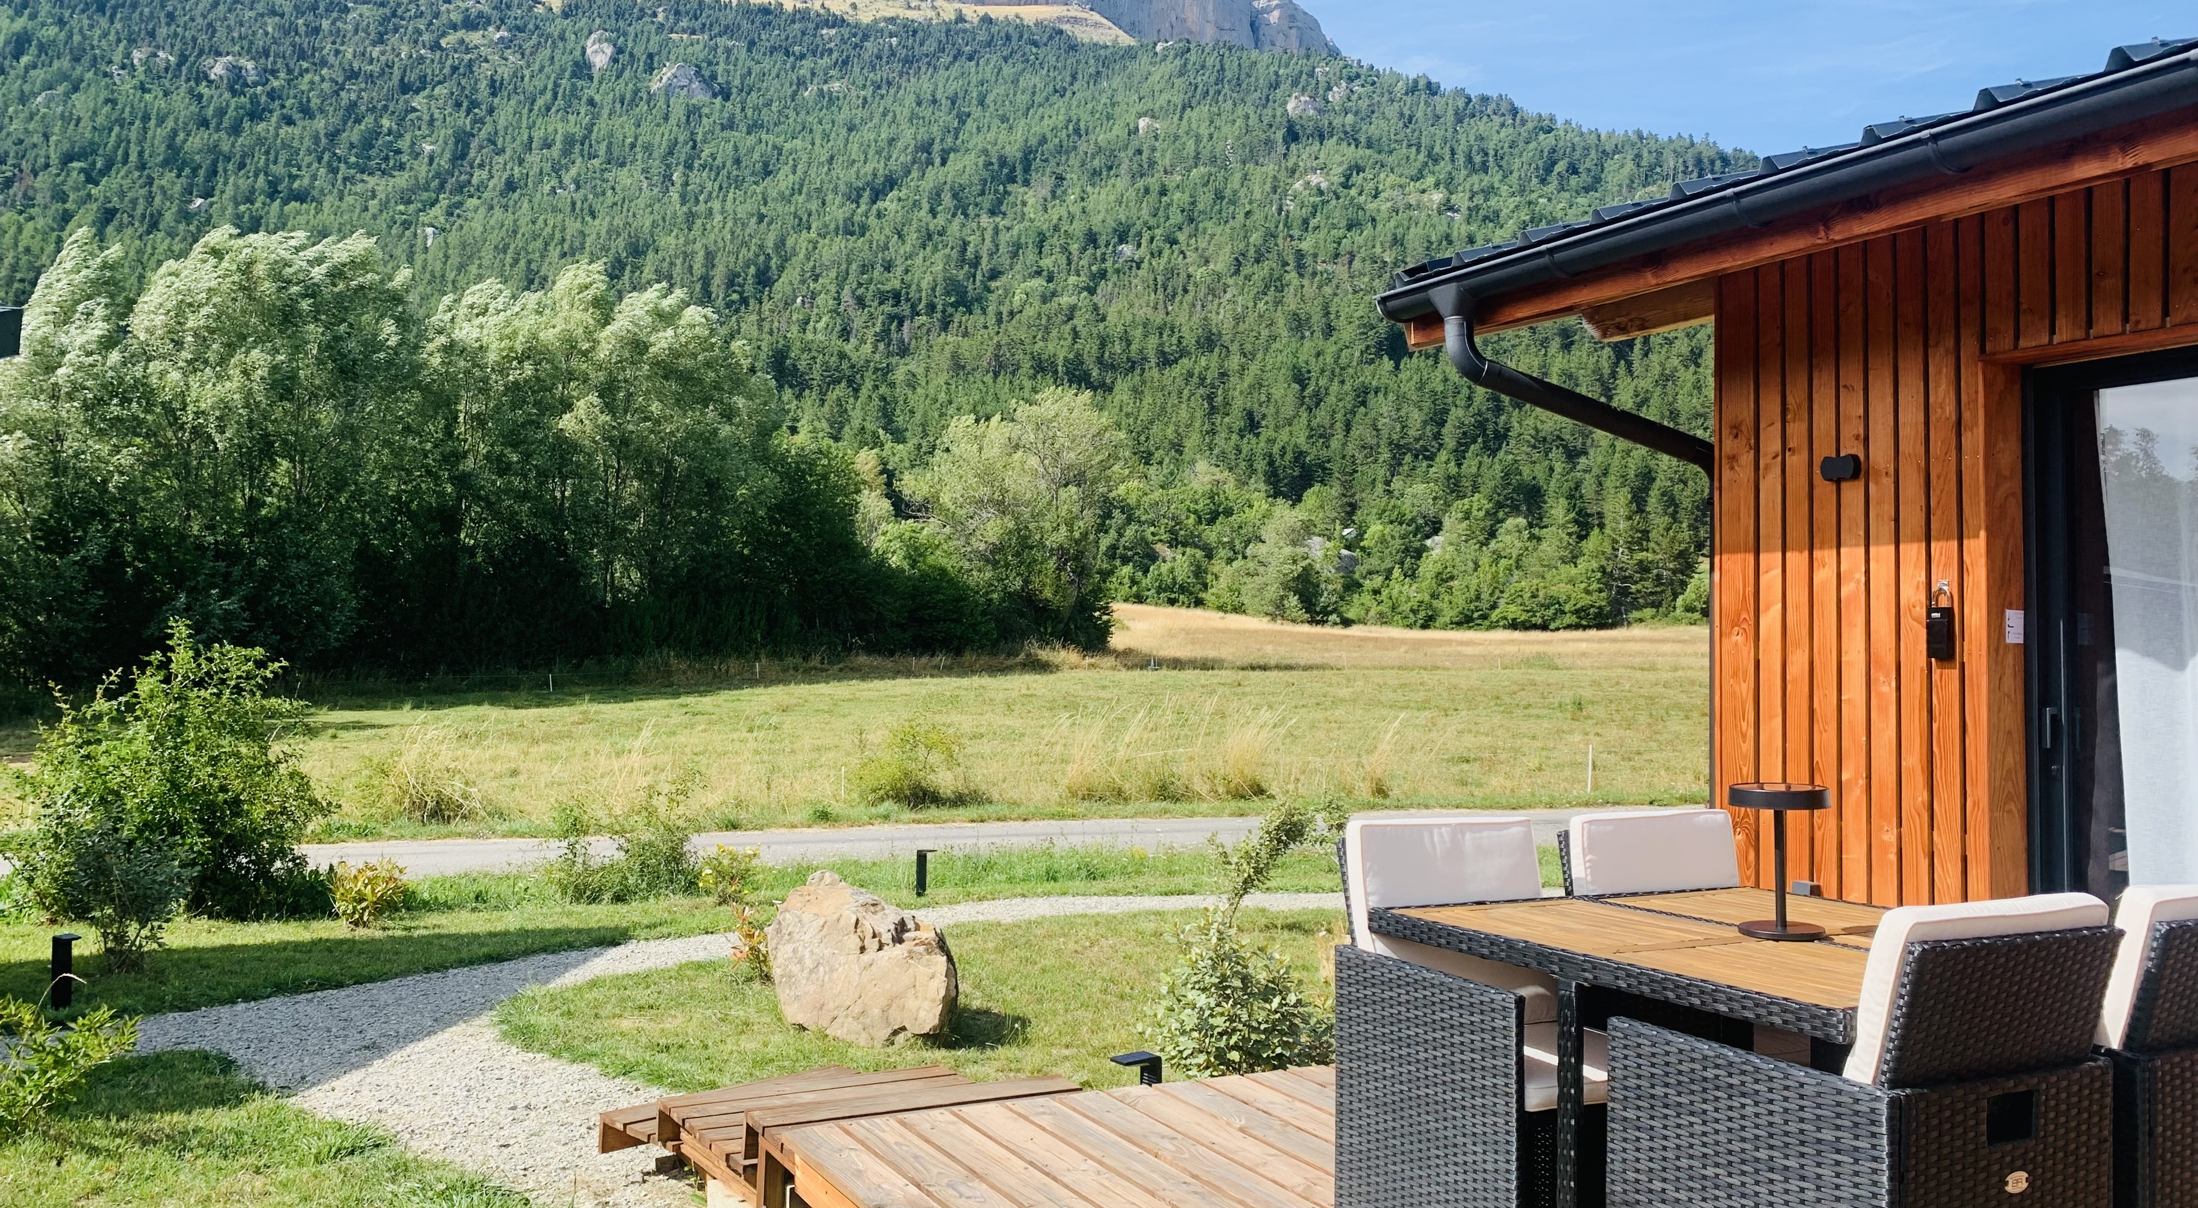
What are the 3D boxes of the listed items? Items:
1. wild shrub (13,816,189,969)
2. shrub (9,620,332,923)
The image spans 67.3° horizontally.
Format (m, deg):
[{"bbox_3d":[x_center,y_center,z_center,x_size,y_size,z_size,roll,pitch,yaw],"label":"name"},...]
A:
[{"bbox_3d":[-4.894,1.405,8.117,0.730,0.721,0.694,2,-3,-31],"label":"wild shrub"},{"bbox_3d":[-5.430,0.970,9.731,1.631,1.709,1.468,2,-3,-29],"label":"shrub"}]

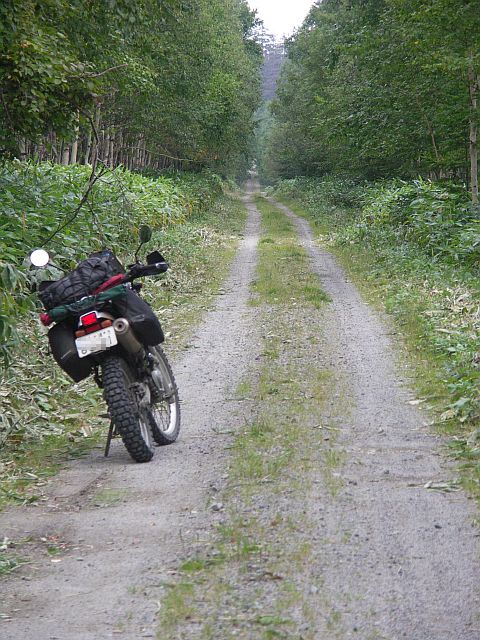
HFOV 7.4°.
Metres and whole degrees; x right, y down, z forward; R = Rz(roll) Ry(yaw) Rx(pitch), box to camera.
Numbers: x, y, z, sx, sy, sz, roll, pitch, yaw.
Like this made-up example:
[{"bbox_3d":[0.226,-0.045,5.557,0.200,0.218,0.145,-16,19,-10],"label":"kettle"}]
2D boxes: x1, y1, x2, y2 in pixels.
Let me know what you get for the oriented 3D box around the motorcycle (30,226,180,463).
[{"bbox_3d":[-0.708,0.133,21.650,0.830,1.340,2.150,-17,0,7],"label":"motorcycle"}]

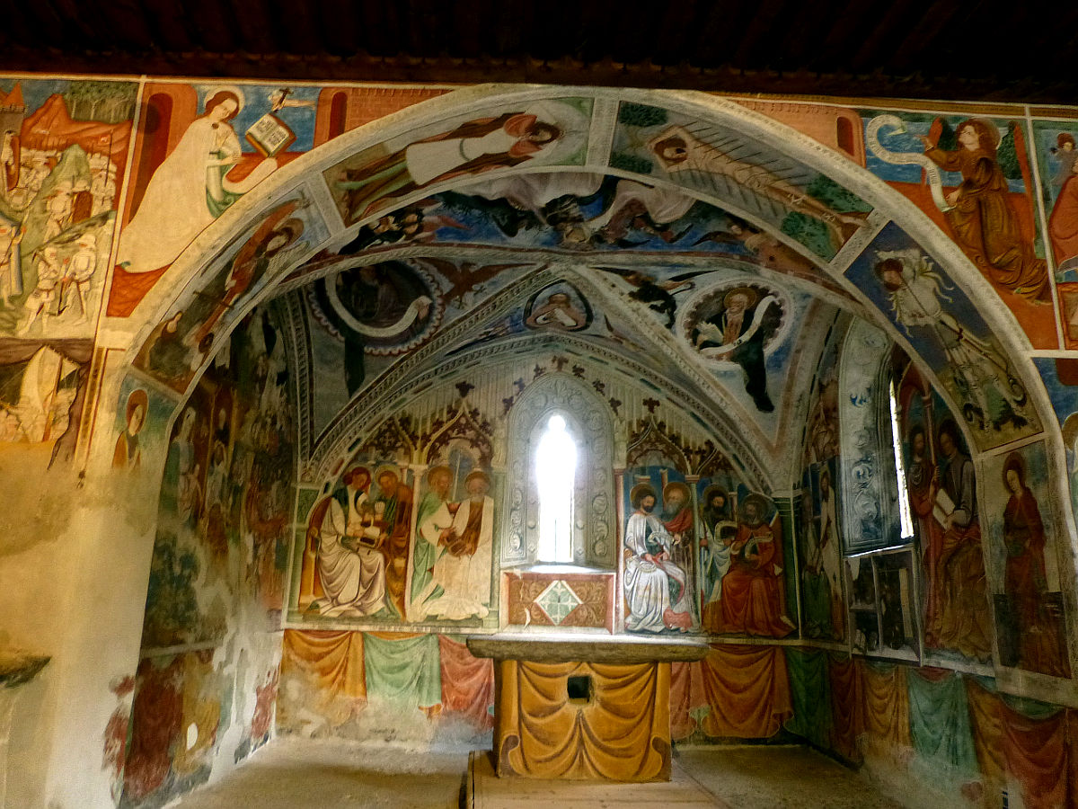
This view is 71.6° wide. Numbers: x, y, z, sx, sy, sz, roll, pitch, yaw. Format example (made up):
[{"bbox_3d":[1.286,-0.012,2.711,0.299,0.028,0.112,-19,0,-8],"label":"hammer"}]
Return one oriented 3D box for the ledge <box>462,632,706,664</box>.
[{"bbox_3d":[0.331,1.996,6.168,1.820,0.130,1.120,3,-15,-4],"label":"ledge"}]

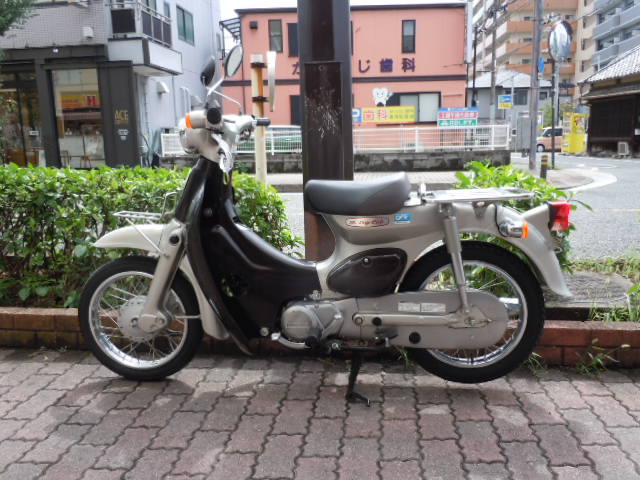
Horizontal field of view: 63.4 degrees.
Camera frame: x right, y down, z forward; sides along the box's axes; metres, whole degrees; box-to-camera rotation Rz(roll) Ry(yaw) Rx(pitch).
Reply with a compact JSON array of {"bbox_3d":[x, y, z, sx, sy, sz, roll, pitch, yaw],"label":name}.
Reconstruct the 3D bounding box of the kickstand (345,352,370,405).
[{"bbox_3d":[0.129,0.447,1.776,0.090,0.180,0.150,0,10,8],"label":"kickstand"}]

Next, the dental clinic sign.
[{"bbox_3d":[4.075,-3.617,15.200,1.140,0.560,0.060,0,10,8],"label":"dental clinic sign"}]

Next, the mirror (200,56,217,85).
[{"bbox_3d":[-0.426,-0.643,1.976,0.037,0.115,0.115,20,2,-21],"label":"mirror"}]

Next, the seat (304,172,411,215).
[{"bbox_3d":[0.124,-0.156,1.731,0.360,0.130,0.240,0,10,8],"label":"seat"}]

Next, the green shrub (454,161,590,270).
[{"bbox_3d":[0.943,-0.086,2.550,0.660,0.600,0.520,0,10,8],"label":"green shrub"}]

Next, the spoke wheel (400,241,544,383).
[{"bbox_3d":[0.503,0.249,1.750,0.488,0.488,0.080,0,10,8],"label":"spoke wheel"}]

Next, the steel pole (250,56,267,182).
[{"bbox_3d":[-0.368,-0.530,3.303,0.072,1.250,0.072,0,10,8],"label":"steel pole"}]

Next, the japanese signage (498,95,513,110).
[{"bbox_3d":[7.166,-5.312,20.000,0.530,0.600,0.060,0,10,8],"label":"japanese signage"}]

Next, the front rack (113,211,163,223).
[{"bbox_3d":[-0.643,-0.091,1.849,0.165,0.030,0.165,-1,10,3],"label":"front rack"}]

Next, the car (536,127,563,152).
[{"bbox_3d":[14.711,-6.150,32.000,3.400,1.600,1.480,1,10,14],"label":"car"}]

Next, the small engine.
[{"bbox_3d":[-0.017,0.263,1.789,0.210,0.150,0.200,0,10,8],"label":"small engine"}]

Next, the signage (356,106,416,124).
[{"bbox_3d":[1.864,-3.664,15.200,1.900,0.490,0.060,0,10,8],"label":"signage"}]

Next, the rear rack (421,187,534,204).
[{"bbox_3d":[0.486,-0.141,1.670,0.340,0.040,0.230,0,12,9],"label":"rear rack"}]

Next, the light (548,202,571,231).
[{"bbox_3d":[0.749,-0.079,1.644,0.066,0.086,0.100,0,12,9],"label":"light"}]

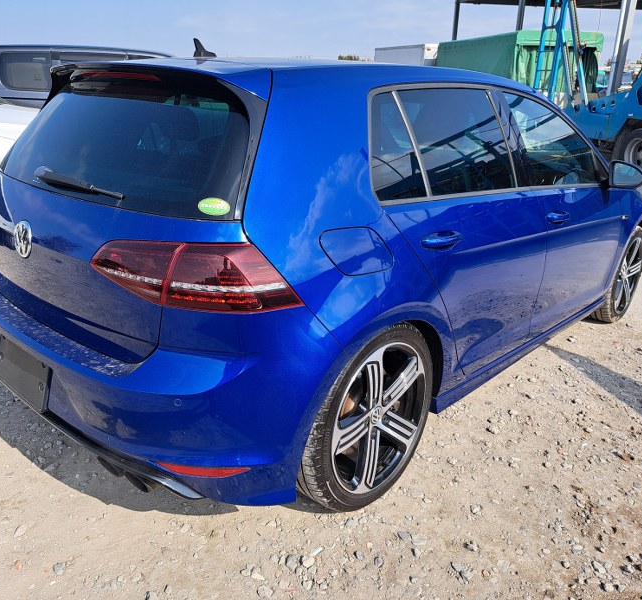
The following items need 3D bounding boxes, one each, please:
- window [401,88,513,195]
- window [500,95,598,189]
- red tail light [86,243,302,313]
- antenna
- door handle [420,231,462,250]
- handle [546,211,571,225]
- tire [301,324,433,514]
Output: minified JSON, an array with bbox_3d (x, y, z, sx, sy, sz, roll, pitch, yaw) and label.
[{"bbox_3d":[0.560,-0.634,2.209,0.756,0.441,0.063,-17,4,-44],"label":"window"},{"bbox_3d":[1.218,-0.819,2.876,0.924,0.452,0.074,-17,4,-44],"label":"window"},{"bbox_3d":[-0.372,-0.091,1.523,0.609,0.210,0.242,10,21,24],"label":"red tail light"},{"bbox_3d":[-0.437,-0.950,2.095,0.063,0.068,0.137,18,25,40],"label":"antenna"},{"bbox_3d":[0.411,-0.203,1.879,0.063,0.058,0.231,18,25,40],"label":"door handle"},{"bbox_3d":[1.115,-0.388,2.597,0.063,0.058,0.231,18,25,40],"label":"handle"},{"bbox_3d":[0.142,0.390,2.002,0.247,0.683,0.683,18,25,40],"label":"tire"}]

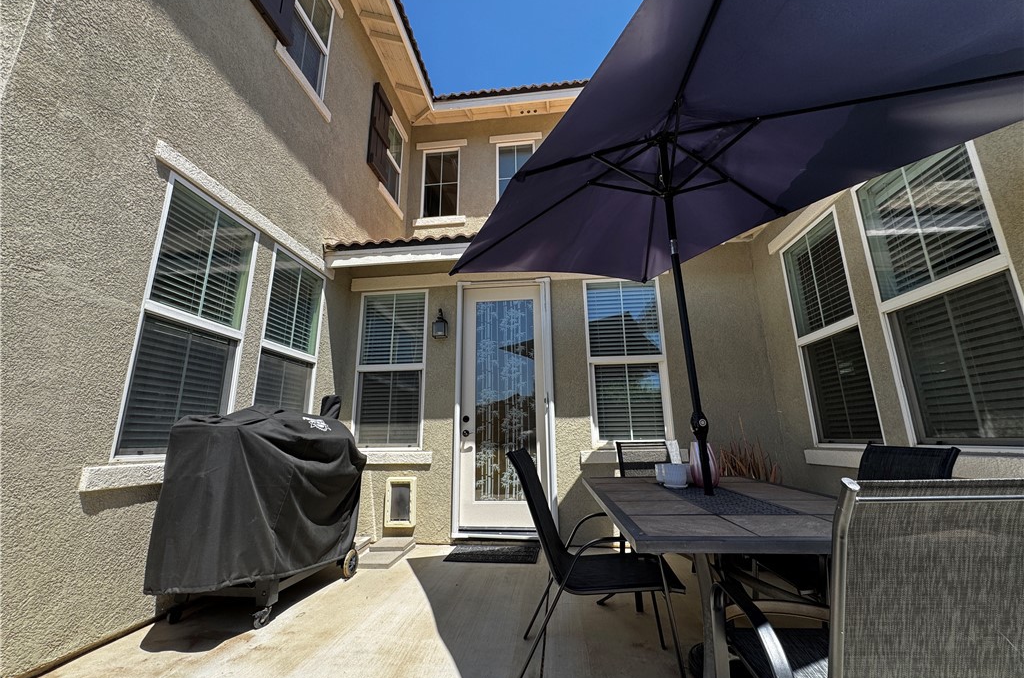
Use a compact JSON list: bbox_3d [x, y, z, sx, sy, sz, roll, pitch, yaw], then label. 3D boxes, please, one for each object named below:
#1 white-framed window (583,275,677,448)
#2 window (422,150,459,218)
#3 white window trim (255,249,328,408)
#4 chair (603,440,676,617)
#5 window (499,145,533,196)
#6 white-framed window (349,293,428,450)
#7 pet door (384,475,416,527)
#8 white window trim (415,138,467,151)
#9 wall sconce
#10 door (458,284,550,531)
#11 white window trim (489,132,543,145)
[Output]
[{"bbox_3d":[1.126,0.210,4.085,0.750,1.680,0.070,-2,-14,6],"label":"white-framed window"},{"bbox_3d":[-1.155,-2.546,6.743,0.600,1.200,0.100,-2,-14,6],"label":"window"},{"bbox_3d":[-1.894,0.117,3.563,0.060,1.680,0.752,-2,-14,6],"label":"white window trim"},{"bbox_3d":[1.018,1.176,2.801,0.530,0.930,0.700,-2,-14,6],"label":"chair"},{"bbox_3d":[0.075,-2.589,6.618,0.620,1.210,0.100,-2,-14,6],"label":"window"},{"bbox_3d":[-1.263,0.305,4.344,0.745,1.680,0.070,-2,-14,6],"label":"white-framed window"},{"bbox_3d":[-1.081,1.580,4.025,0.310,0.465,0.060,-2,-14,6],"label":"pet door"},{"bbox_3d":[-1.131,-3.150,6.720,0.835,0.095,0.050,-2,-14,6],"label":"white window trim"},{"bbox_3d":[-0.748,-0.158,4.331,0.150,0.330,0.190,-2,-14,6],"label":"wall sconce"},{"bbox_3d":[-0.081,0.594,4.200,0.970,2.500,0.100,-2,-14,6],"label":"door"},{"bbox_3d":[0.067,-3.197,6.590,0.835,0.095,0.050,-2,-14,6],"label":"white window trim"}]

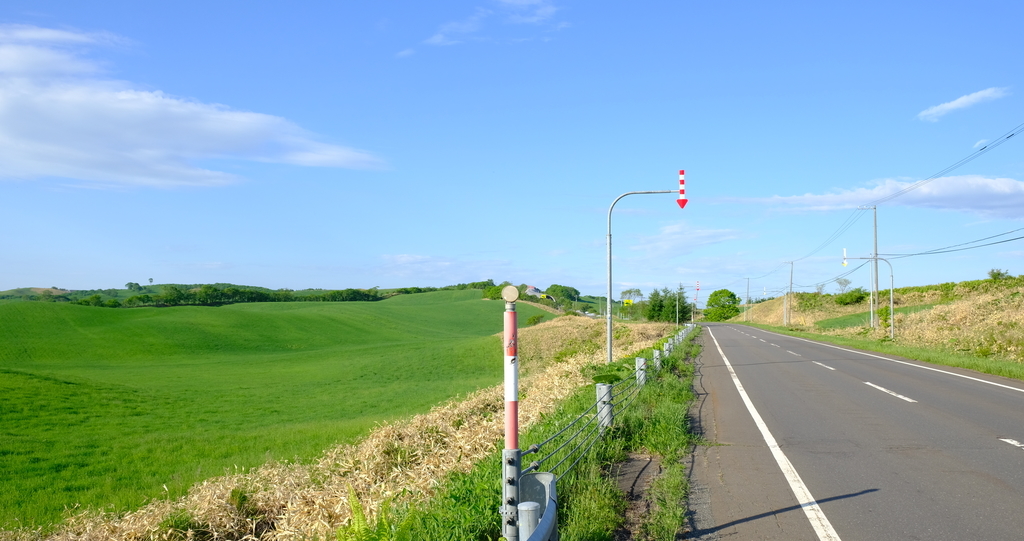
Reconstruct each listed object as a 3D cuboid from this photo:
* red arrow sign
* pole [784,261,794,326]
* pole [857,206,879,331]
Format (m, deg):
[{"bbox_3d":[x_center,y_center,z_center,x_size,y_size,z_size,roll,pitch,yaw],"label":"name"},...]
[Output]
[{"bbox_3d":[5.315,-2.514,23.900,0.345,1.200,0.080,-1,-3,14],"label":"red arrow sign"},{"bbox_3d":[43.100,3.600,120.000,1.400,10.000,0.360,3,-3,14],"label":"pole"},{"bbox_3d":[28.060,-0.200,60.500,1.400,9.900,0.360,-1,-3,14],"label":"pole"}]

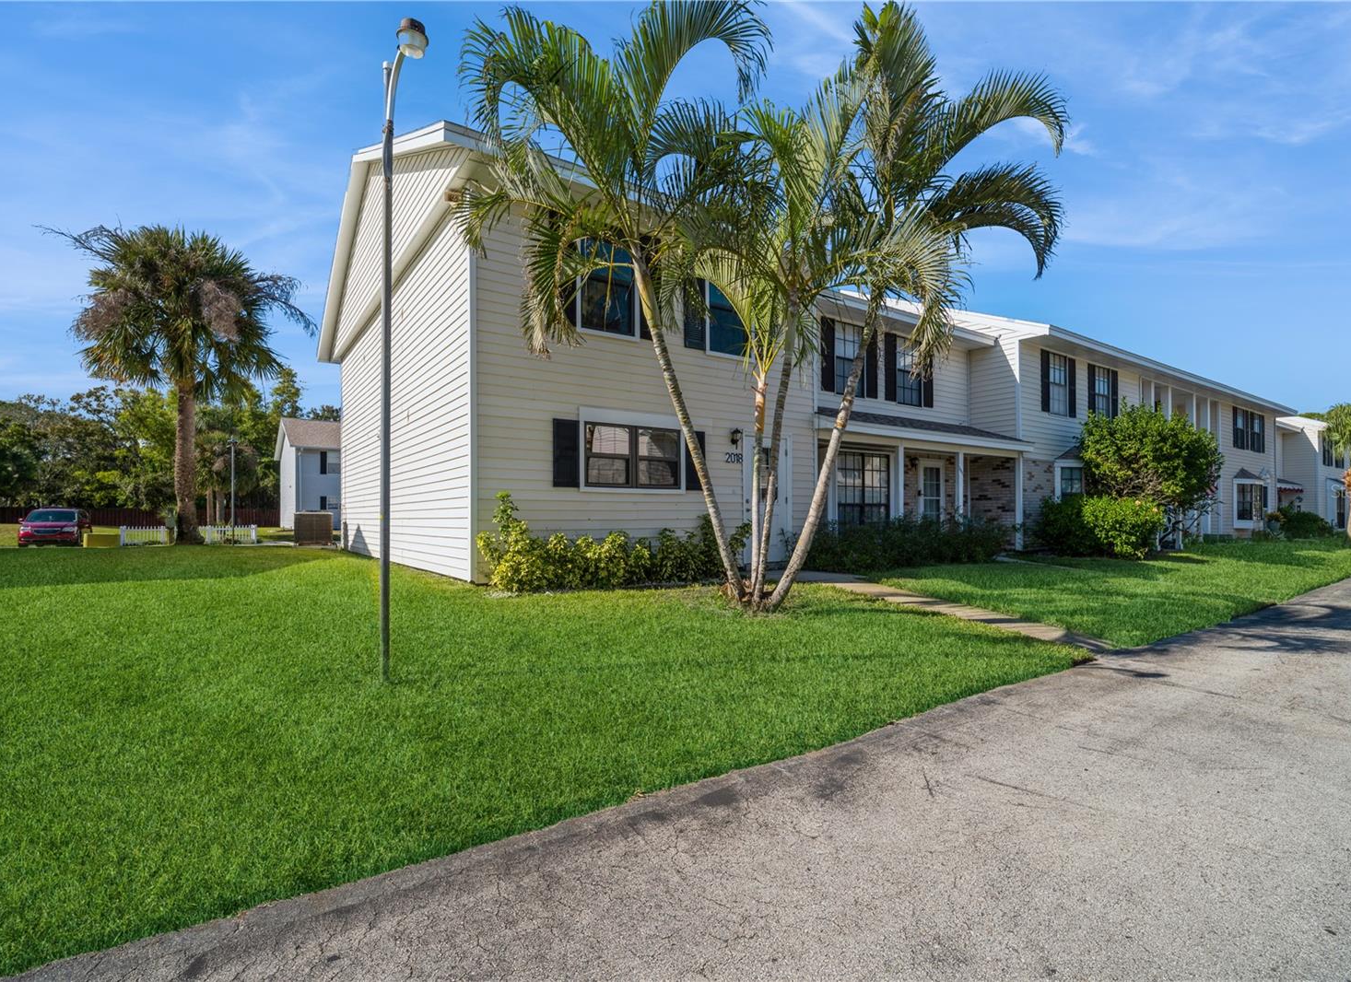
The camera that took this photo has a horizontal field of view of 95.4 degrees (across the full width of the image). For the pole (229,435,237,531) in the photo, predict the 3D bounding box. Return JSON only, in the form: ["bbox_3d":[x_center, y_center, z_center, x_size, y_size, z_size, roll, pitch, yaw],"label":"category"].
[{"bbox_3d":[-18.368,-0.004,25.576,0.450,4.600,0.400,-1,-2,37],"label":"pole"}]

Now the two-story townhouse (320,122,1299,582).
[{"bbox_3d":[8.602,-2.267,21.044,34.300,7.680,11.300,1,-2,-34],"label":"two-story townhouse"}]

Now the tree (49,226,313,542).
[{"bbox_3d":[-15.787,-3.348,19.867,5.800,10.100,5.800,1,-2,-34],"label":"tree"}]

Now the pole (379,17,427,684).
[{"bbox_3d":[-1.993,-1.013,4.510,0.450,4.830,0.220,-1,-2,30],"label":"pole"}]

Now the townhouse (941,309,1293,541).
[{"bbox_3d":[14.511,-2.067,24.074,21.000,7.480,9.800,1,-2,-34],"label":"townhouse"}]

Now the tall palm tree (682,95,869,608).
[{"bbox_3d":[1.153,-1.802,7.450,2.200,6.200,2.100,0,-2,0],"label":"tall palm tree"}]

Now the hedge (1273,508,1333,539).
[{"bbox_3d":[27.575,1.308,26.899,3.600,1.250,1.400,1,-2,-34],"label":"hedge"}]

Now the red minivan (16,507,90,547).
[{"bbox_3d":[-29.652,1.730,29.300,1.880,1.700,4.750,1,-2,-38],"label":"red minivan"}]

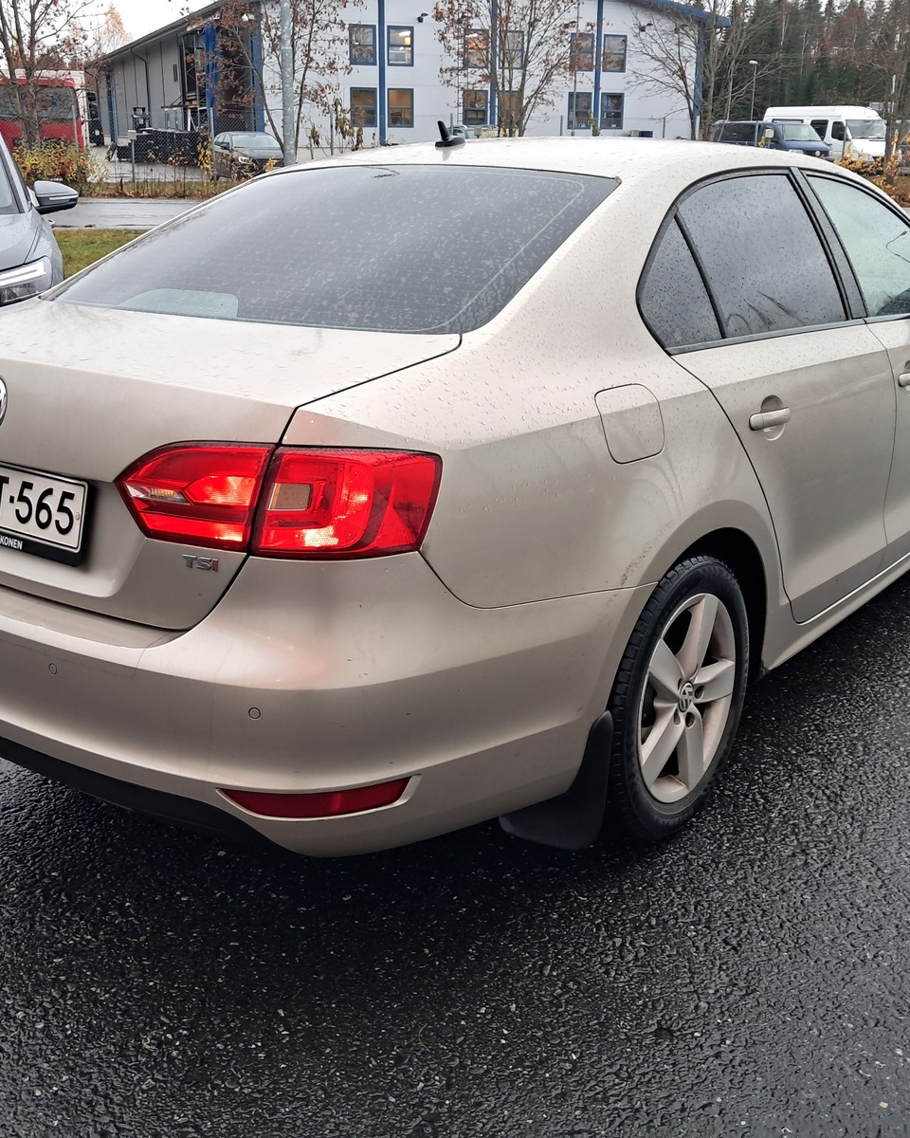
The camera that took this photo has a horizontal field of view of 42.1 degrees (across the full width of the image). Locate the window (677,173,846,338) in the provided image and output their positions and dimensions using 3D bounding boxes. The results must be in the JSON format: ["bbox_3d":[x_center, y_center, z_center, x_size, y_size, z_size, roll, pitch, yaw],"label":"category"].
[{"bbox_3d":[0.713,-0.730,2.732,0.045,0.395,0.710,-24,-1,41],"label":"window"}]

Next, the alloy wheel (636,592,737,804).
[{"bbox_3d":[0.430,0.259,2.529,0.180,0.440,0.440,11,21,36],"label":"alloy wheel"}]

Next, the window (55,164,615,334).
[{"bbox_3d":[-0.295,-0.716,2.585,1.280,0.075,0.715,13,47,36],"label":"window"}]

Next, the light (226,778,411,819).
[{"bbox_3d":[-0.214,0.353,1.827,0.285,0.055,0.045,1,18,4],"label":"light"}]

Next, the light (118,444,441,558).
[{"bbox_3d":[-0.279,-0.114,1.795,0.530,0.175,0.145,7,20,22],"label":"light"}]

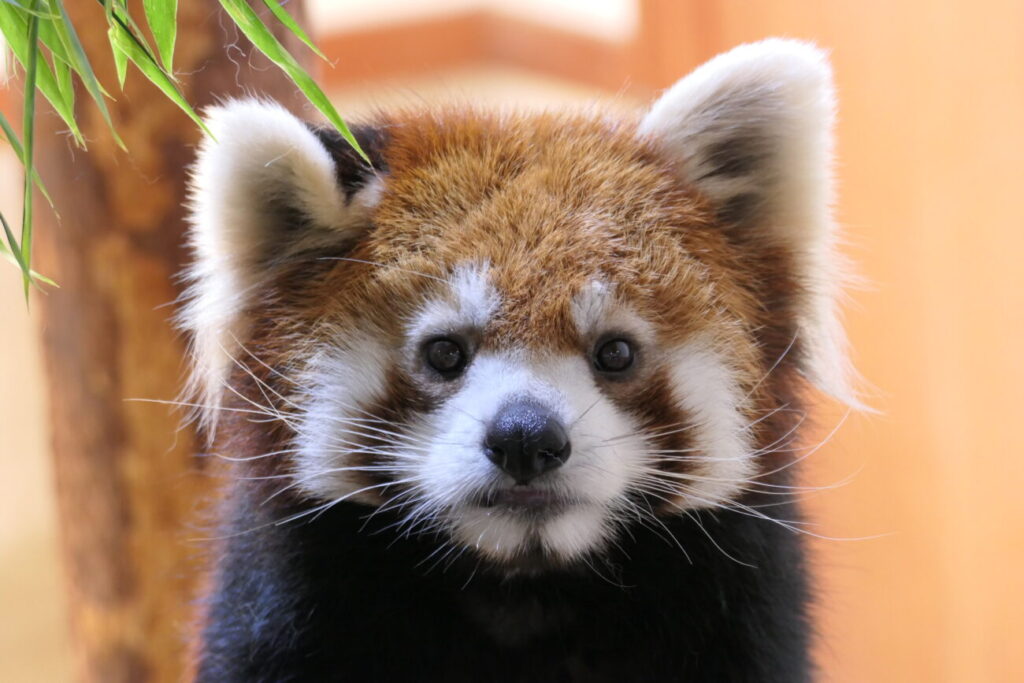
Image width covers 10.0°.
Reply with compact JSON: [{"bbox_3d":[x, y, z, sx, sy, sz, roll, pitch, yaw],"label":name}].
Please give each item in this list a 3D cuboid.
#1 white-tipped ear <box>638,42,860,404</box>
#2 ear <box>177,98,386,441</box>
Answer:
[{"bbox_3d":[0.069,-0.035,1.720,0.064,0.107,0.050,0,0,-11],"label":"white-tipped ear"},{"bbox_3d":[-0.068,-0.023,1.720,0.059,0.098,0.050,0,0,11],"label":"ear"}]

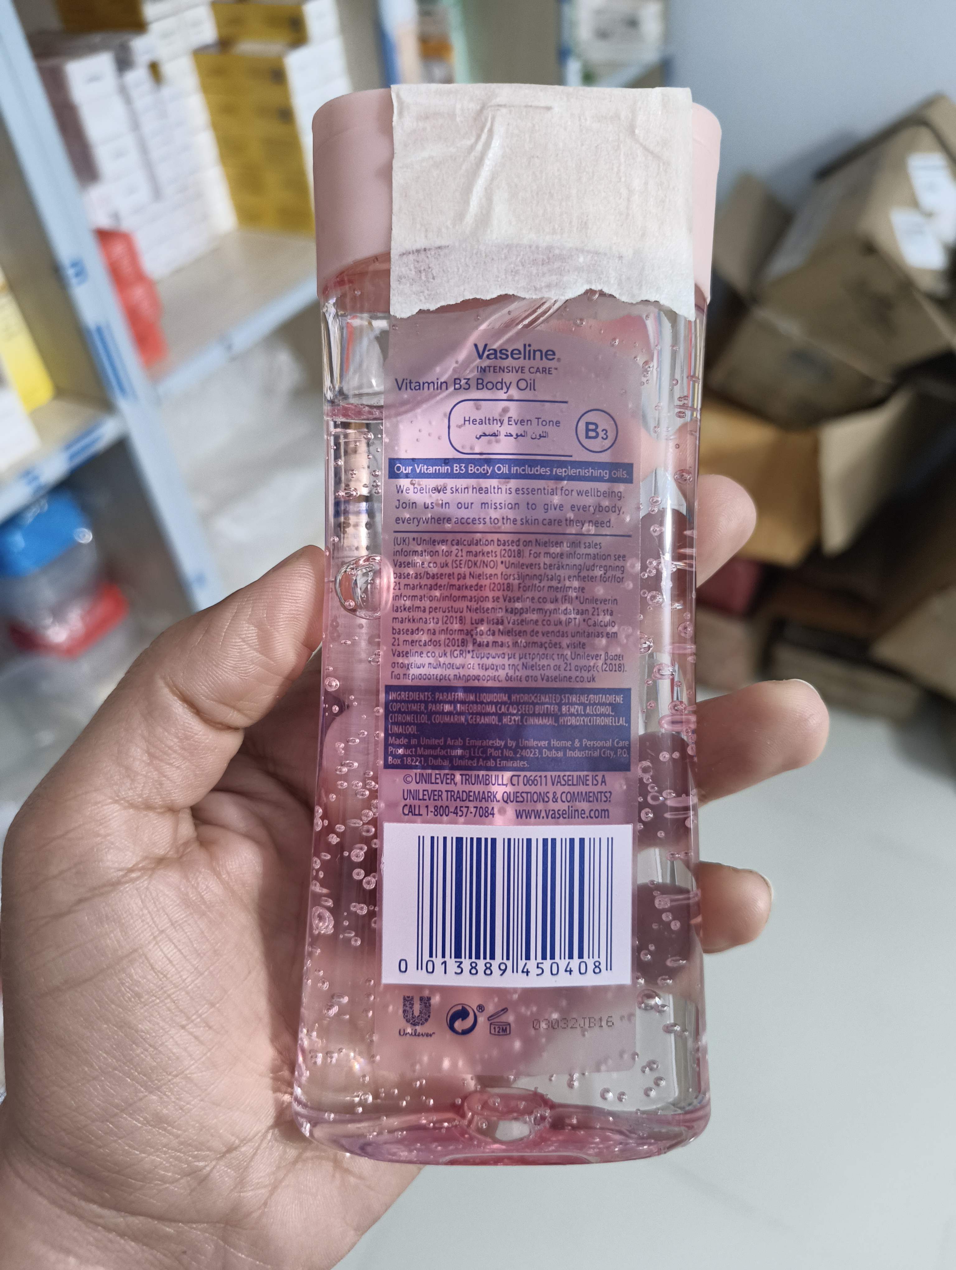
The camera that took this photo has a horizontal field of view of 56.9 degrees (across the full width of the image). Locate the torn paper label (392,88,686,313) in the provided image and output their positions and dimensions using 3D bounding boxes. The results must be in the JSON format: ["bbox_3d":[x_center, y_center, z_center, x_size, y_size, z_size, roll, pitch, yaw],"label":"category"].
[{"bbox_3d":[0.010,-0.068,0.138,0.048,0.009,0.036,1,88,-5],"label":"torn paper label"}]

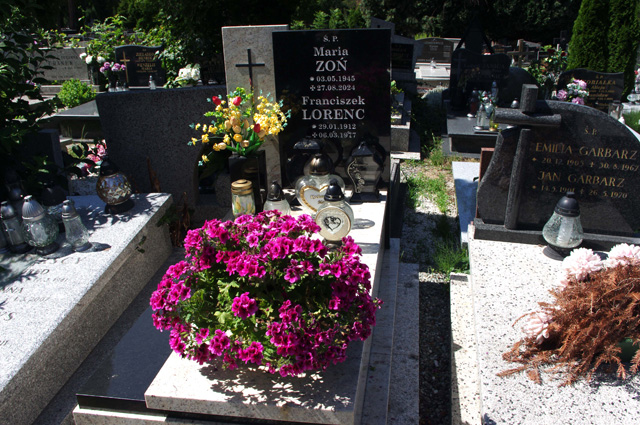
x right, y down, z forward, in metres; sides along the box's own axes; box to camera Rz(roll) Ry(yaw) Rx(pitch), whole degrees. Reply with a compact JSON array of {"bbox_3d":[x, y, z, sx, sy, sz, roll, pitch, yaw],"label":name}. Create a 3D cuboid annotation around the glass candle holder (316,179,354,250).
[{"bbox_3d":[0.056,0.010,2.286,0.160,0.308,0.100,1,22,10],"label":"glass candle holder"}]

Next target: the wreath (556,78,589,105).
[{"bbox_3d":[2.582,-1.190,5.614,0.320,0.330,0.280,1,22,10],"label":"wreath"}]

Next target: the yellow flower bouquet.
[{"bbox_3d":[-0.423,-0.446,2.757,0.500,0.350,0.360,1,22,10],"label":"yellow flower bouquet"}]

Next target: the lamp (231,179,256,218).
[{"bbox_3d":[-0.397,-0.072,2.828,0.122,0.187,0.122,2,21,9],"label":"lamp"}]

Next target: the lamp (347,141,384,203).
[{"bbox_3d":[0.234,-0.222,2.875,0.195,0.315,0.150,2,21,9],"label":"lamp"}]

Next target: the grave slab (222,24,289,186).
[{"bbox_3d":[-0.317,-0.562,3.070,0.366,0.909,0.085,2,21,9],"label":"grave slab"}]

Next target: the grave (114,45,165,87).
[{"bbox_3d":[-2.442,-1.984,7.501,0.630,0.530,0.120,1,22,10],"label":"grave"}]

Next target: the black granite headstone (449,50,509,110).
[{"bbox_3d":[1.768,-1.493,6.129,0.610,0.670,0.120,1,22,10],"label":"black granite headstone"}]

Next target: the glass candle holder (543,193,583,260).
[{"bbox_3d":[0.978,0.045,2.174,0.165,0.255,0.165,1,22,10],"label":"glass candle holder"}]

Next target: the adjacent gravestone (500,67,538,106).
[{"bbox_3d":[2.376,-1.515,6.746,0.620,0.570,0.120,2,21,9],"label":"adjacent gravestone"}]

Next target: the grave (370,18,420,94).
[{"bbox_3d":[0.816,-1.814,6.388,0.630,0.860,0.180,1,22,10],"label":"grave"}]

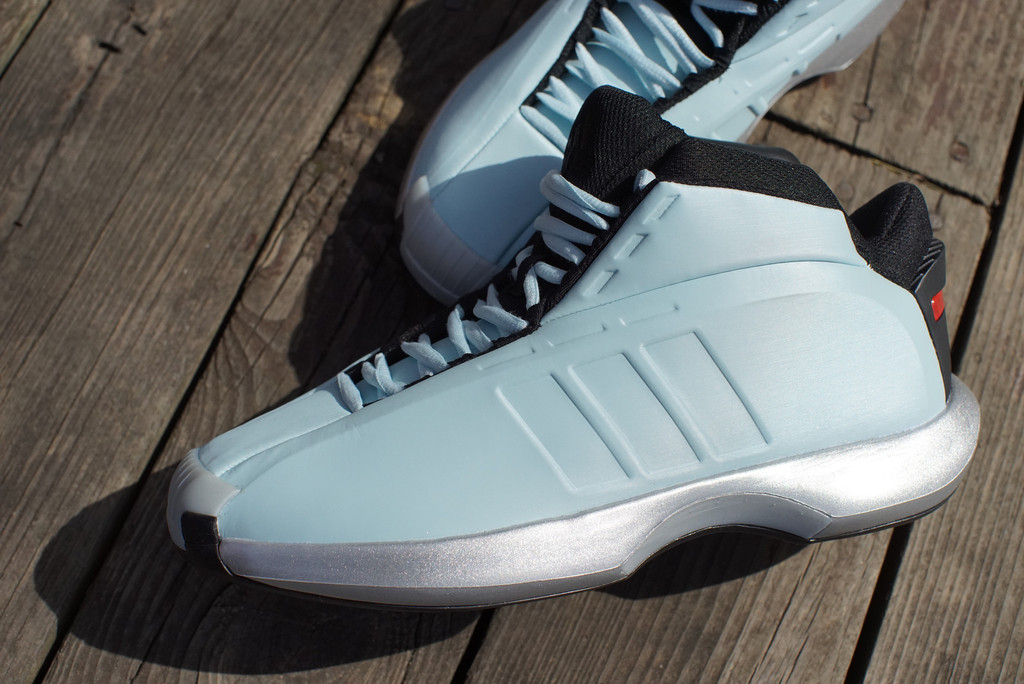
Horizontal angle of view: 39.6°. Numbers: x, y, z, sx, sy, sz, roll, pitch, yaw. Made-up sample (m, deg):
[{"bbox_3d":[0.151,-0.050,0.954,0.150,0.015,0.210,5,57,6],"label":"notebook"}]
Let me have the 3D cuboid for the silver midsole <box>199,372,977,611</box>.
[{"bbox_3d":[0.033,0.050,0.522,0.287,0.108,0.045,-9,100,-8],"label":"silver midsole"}]

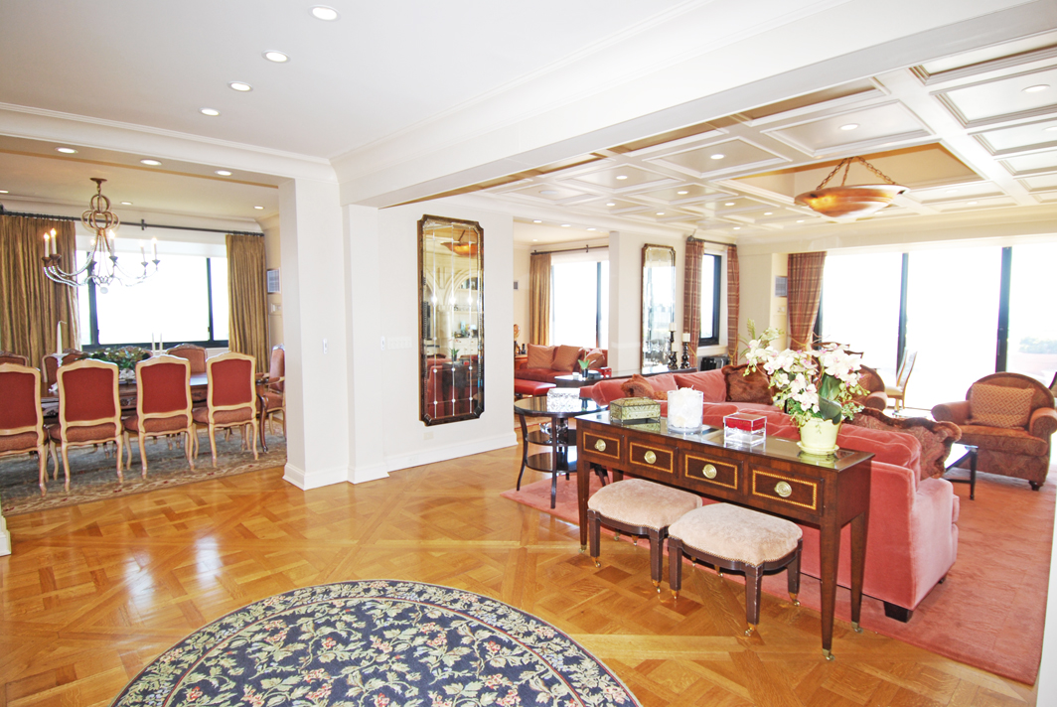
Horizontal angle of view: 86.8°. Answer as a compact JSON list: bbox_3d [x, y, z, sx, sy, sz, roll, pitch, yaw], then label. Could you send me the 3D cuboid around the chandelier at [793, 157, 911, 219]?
[{"bbox_3d":[2.798,-1.451,4.865,0.850,0.530,0.850,-4,7,-42],"label":"chandelier"}]

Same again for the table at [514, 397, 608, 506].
[{"bbox_3d":[0.281,0.800,4.642,0.811,0.749,0.811,0,5,0],"label":"table"}]

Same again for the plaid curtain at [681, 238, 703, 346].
[{"bbox_3d":[2.479,-0.404,8.460,0.499,2.527,0.150,-4,6,-42],"label":"plaid curtain"}]

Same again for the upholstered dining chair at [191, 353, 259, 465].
[{"bbox_3d":[-2.941,0.506,5.439,0.520,1.050,0.580,-4,7,-42],"label":"upholstered dining chair"}]

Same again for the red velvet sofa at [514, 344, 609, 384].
[{"bbox_3d":[0.636,0.359,9.419,0.920,0.842,2.200,-4,6,-42],"label":"red velvet sofa"}]

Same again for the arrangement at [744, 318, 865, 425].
[{"bbox_3d":[1.328,0.098,2.690,0.460,0.540,0.530,-4,7,-42],"label":"arrangement"}]

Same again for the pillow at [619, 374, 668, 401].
[{"bbox_3d":[1.004,0.397,4.835,0.200,0.430,0.460,3,6,27],"label":"pillow"}]

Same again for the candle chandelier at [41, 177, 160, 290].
[{"bbox_3d":[-3.973,-1.086,5.209,0.880,1.030,0.880,-4,7,-42],"label":"candle chandelier"}]

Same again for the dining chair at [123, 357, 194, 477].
[{"bbox_3d":[-3.439,0.554,5.247,0.530,1.101,0.630,-4,6,-42],"label":"dining chair"}]

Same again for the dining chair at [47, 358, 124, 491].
[{"bbox_3d":[-3.844,0.583,4.881,0.530,1.101,0.630,-4,6,-42],"label":"dining chair"}]

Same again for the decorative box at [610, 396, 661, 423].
[{"bbox_3d":[0.623,0.330,3.252,0.245,0.145,0.125,-2,5,-21],"label":"decorative box"}]

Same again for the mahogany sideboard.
[{"bbox_3d":[0.974,0.875,3.128,0.437,0.860,1.521,-4,6,-42],"label":"mahogany sideboard"}]

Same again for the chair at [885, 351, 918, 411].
[{"bbox_3d":[4.899,0.450,7.611,0.570,0.980,0.470,2,5,21],"label":"chair"}]

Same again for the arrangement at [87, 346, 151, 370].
[{"bbox_3d":[-3.919,0.110,5.363,0.560,0.320,0.420,-4,7,-42],"label":"arrangement"}]

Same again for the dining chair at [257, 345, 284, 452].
[{"bbox_3d":[-3.085,0.456,6.299,0.650,1.123,0.640,-4,6,-42],"label":"dining chair"}]

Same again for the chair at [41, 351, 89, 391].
[{"bbox_3d":[-4.582,0.494,5.617,0.520,1.040,0.580,-4,7,-42],"label":"chair"}]

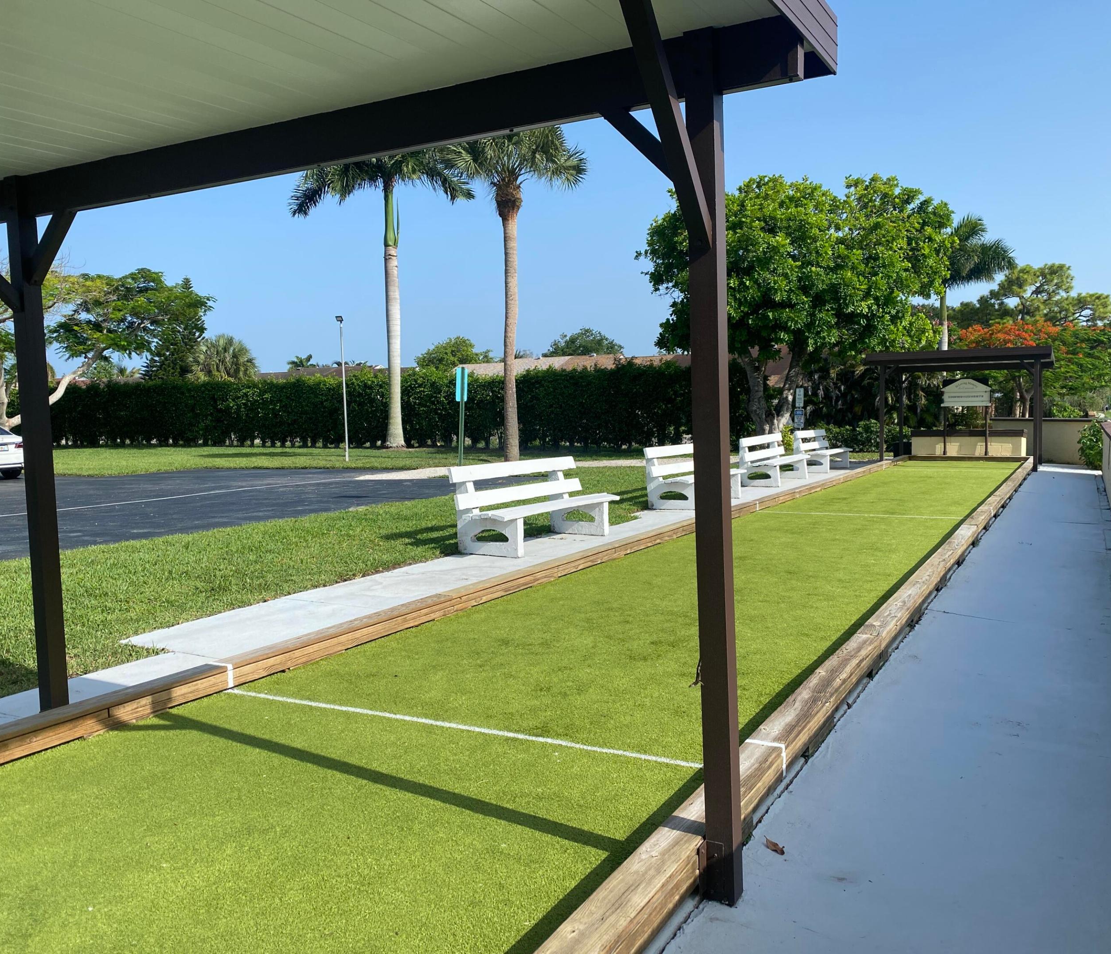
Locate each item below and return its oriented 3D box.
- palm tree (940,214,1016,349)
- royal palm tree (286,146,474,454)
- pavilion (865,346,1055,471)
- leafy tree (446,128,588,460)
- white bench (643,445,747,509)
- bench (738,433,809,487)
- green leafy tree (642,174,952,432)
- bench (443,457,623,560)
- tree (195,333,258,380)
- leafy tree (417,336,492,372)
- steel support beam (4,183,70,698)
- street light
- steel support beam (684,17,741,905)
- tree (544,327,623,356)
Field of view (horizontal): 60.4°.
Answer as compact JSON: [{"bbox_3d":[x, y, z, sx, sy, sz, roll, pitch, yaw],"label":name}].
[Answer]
[{"bbox_3d":[18.228,-7.065,44.324,6.200,10.104,6.200,-1,4,0],"label":"palm tree"},{"bbox_3d":[-6.342,-7.139,36.394,7.000,12.301,7.000,-1,4,0],"label":"royal palm tree"},{"bbox_3d":[10.486,-1.719,24.551,4.100,2.880,3.850,0,4,29],"label":"pavilion"},{"bbox_3d":[-0.962,-5.467,26.824,4.100,10.121,4.100,-1,4,0],"label":"leafy tree"},{"bbox_3d":[2.103,-0.047,14.083,0.763,0.852,2.462,1,4,29],"label":"white bench"},{"bbox_3d":[4.042,-0.320,17.575,0.763,0.852,2.462,1,4,29],"label":"bench"},{"bbox_3d":[7.304,-4.893,29.326,9.000,8.400,8.600,0,4,29],"label":"green leafy tree"},{"bbox_3d":[-0.156,0.271,10.014,0.763,0.852,2.462,1,4,29],"label":"bench"},{"bbox_3d":[-16.233,-4.247,47.181,3.600,5.647,3.600,-1,4,0],"label":"tree"},{"bbox_3d":[-6.388,-5.641,59.877,5.300,6.500,5.300,0,4,29],"label":"leafy tree"},{"bbox_3d":[-2.472,-0.095,4.558,0.090,2.511,0.090,0,4,29],"label":"steel support beam"},{"bbox_3d":[-6.350,-2.638,28.500,0.250,4.330,0.250,-5,5,-41],"label":"street light"},{"bbox_3d":[0.489,0.006,2.935,0.090,2.641,0.090,0,4,29],"label":"steel support beam"},{"bbox_3d":[2.247,-7.722,75.258,6.800,8.056,6.800,-1,4,0],"label":"tree"}]

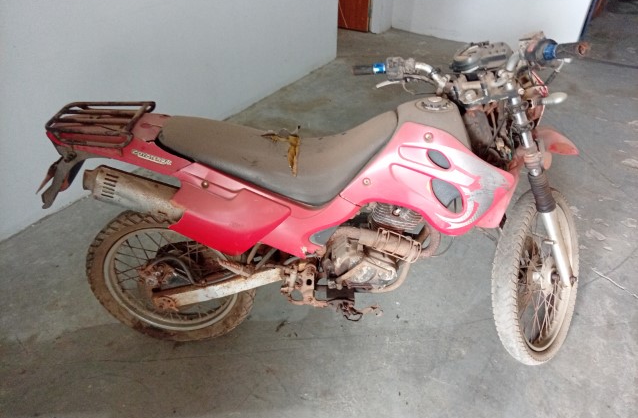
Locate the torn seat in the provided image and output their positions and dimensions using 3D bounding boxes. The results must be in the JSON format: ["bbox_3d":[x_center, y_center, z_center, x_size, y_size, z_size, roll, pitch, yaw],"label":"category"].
[{"bbox_3d":[-0.136,-0.183,1.538,0.750,0.270,0.260,0,30,0],"label":"torn seat"}]

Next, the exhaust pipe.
[{"bbox_3d":[-0.541,-0.047,1.449,0.340,0.110,0.110,15,29,-8],"label":"exhaust pipe"}]

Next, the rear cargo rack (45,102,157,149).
[{"bbox_3d":[-0.667,-0.262,1.488,0.265,0.085,0.250,0,30,0],"label":"rear cargo rack"}]

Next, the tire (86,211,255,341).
[{"bbox_3d":[-0.542,0.258,1.793,0.620,0.620,0.105,0,30,0],"label":"tire"}]

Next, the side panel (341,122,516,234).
[{"bbox_3d":[0.312,-0.084,1.429,0.495,0.350,0.125,0,30,0],"label":"side panel"}]

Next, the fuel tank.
[{"bbox_3d":[0.339,-0.251,1.499,0.280,0.220,0.270,0,30,0],"label":"fuel tank"}]

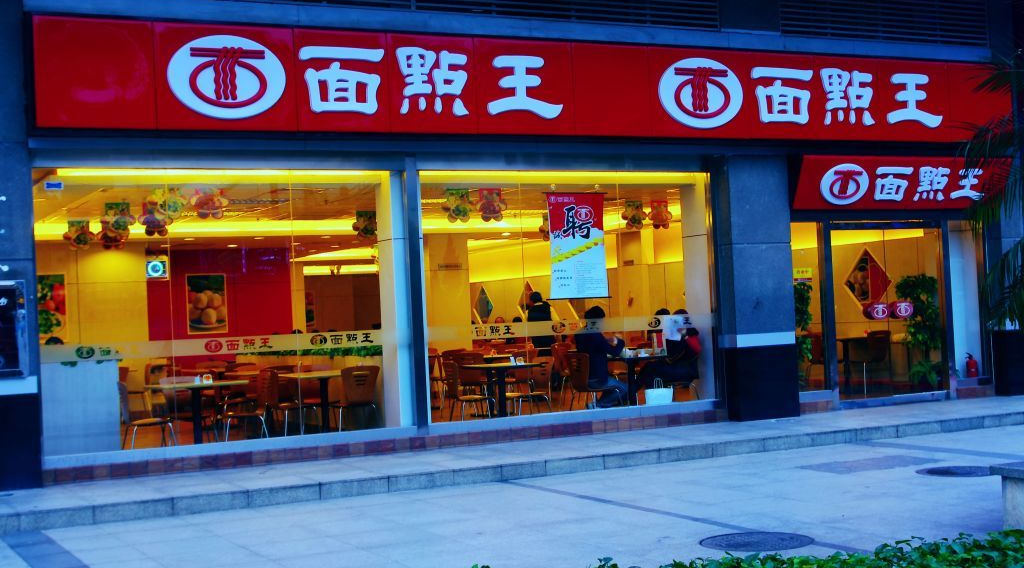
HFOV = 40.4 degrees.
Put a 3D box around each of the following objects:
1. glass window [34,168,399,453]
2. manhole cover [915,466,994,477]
[{"bbox_3d":[-2.660,0.200,13.289,3.571,2.592,0.101,-2,-1,-27],"label":"glass window"},{"bbox_3d":[3.691,1.555,11.454,0.705,0.040,0.705,-2,-1,-27],"label":"manhole cover"}]

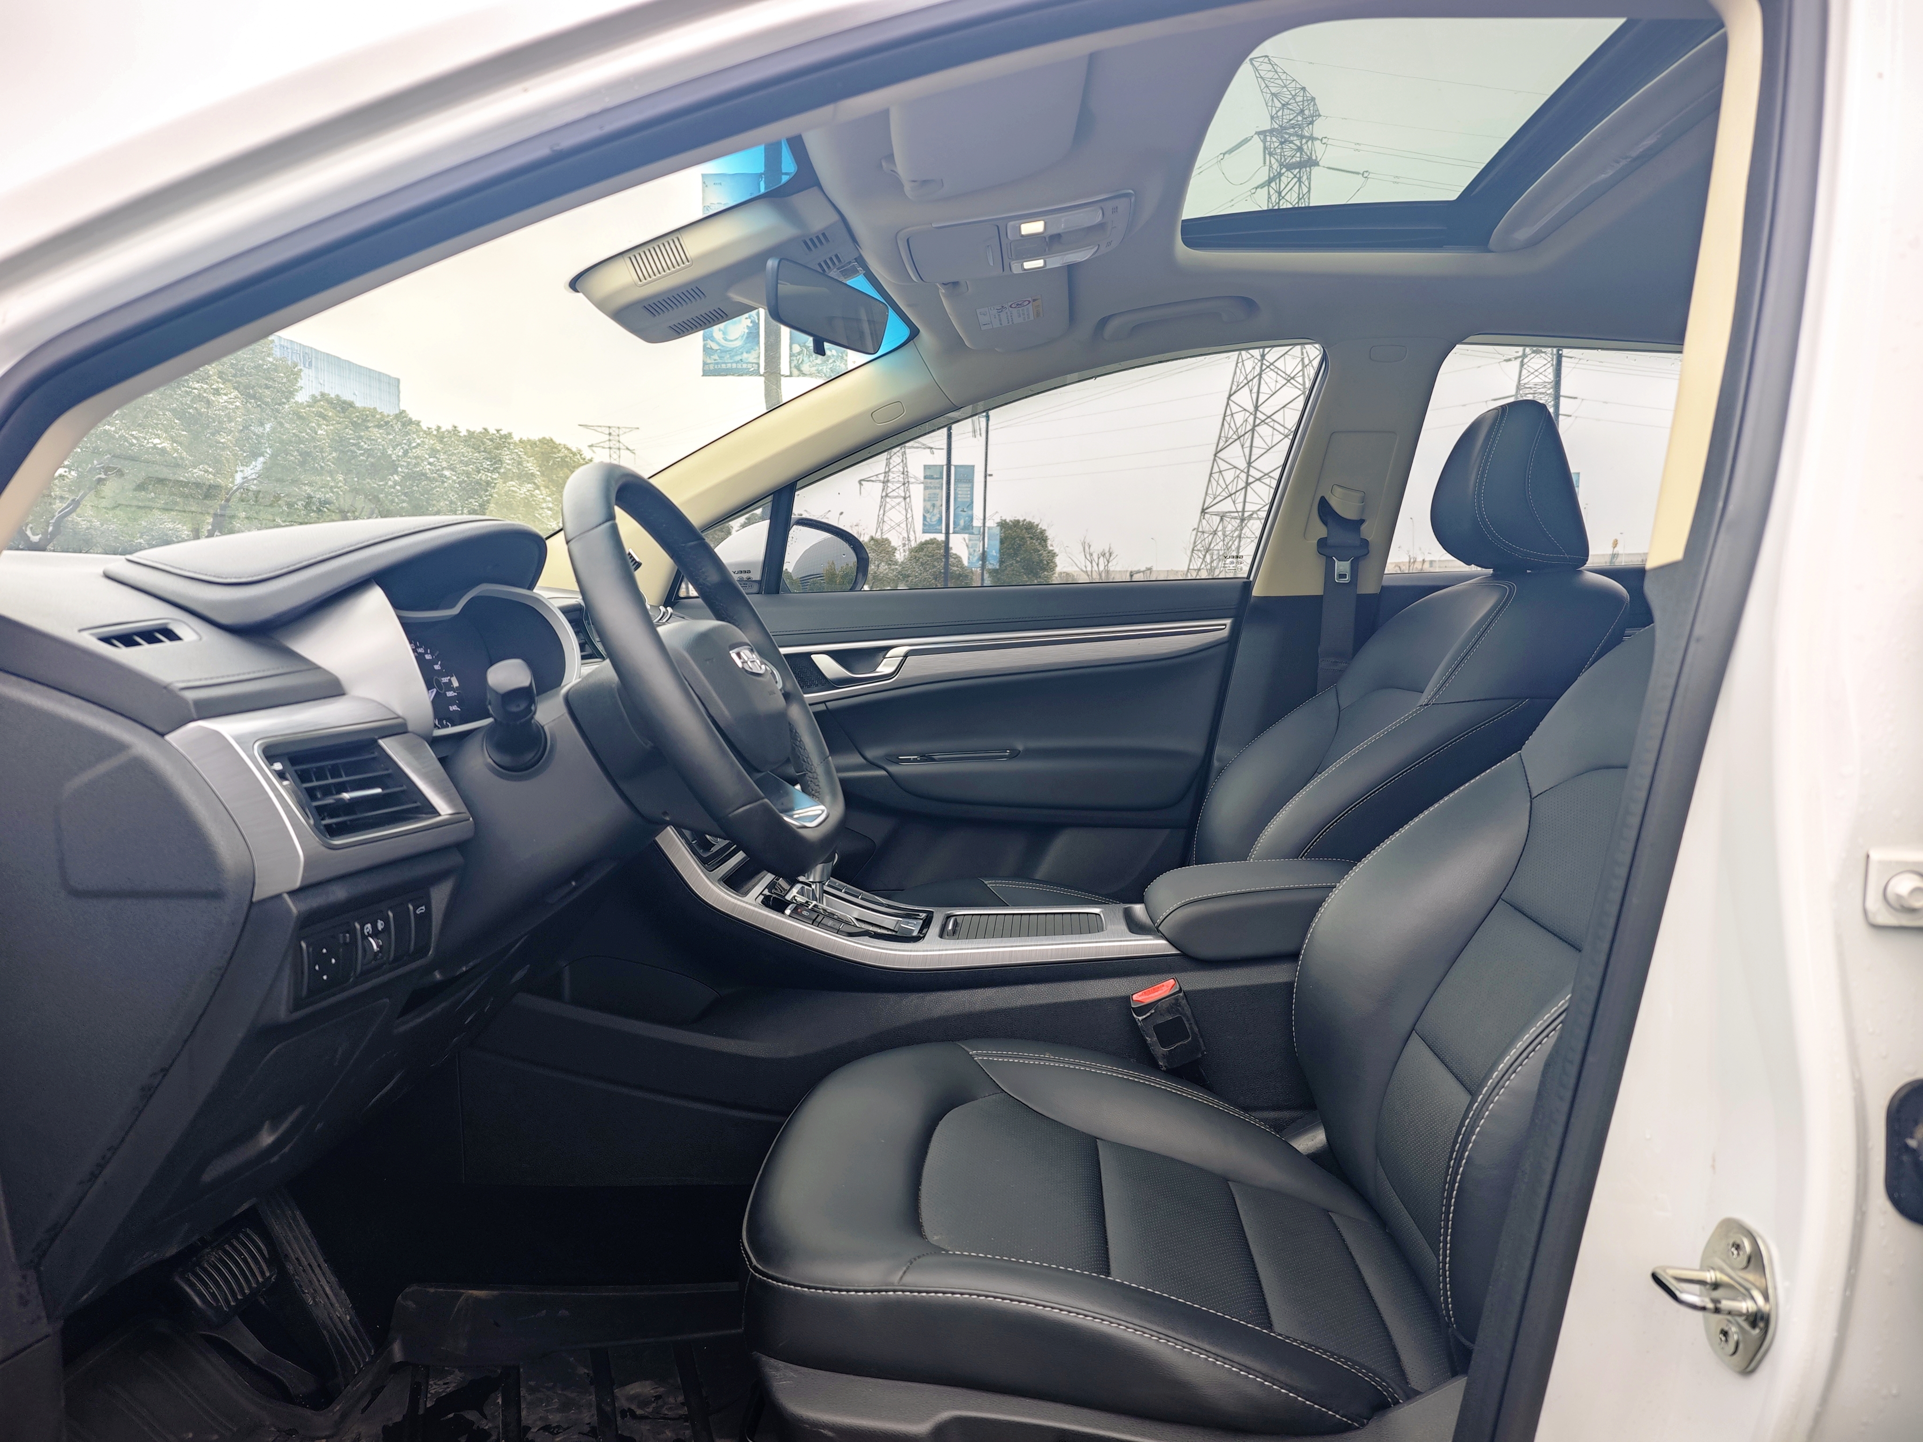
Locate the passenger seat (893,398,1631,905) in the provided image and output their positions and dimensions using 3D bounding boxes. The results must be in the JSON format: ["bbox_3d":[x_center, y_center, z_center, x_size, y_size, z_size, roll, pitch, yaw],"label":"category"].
[{"bbox_3d":[0.329,0.076,1.709,0.886,0.985,0.522,2,7,3],"label":"passenger seat"}]

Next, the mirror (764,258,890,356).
[{"bbox_3d":[-0.145,-0.430,1.338,0.035,0.065,0.227,10,10,24],"label":"mirror"}]

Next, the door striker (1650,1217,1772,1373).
[{"bbox_3d":[0.383,0.291,0.649,0.043,0.073,0.058,2,7,3],"label":"door striker"}]

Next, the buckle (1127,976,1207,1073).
[{"bbox_3d":[0.210,0.309,1.298,0.044,0.085,0.030,-18,6,6],"label":"buckle"}]

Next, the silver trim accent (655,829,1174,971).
[{"bbox_3d":[-0.033,0.173,1.386,0.522,0.143,0.207,2,7,3],"label":"silver trim accent"}]

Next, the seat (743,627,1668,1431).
[{"bbox_3d":[0.296,0.162,1.016,0.886,0.985,0.522,2,7,3],"label":"seat"}]

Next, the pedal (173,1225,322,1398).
[{"bbox_3d":[-0.640,0.527,1.149,0.113,0.143,0.094,2,7,3],"label":"pedal"}]

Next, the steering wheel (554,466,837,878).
[{"bbox_3d":[-0.212,-0.033,1.019,0.099,0.359,0.364,-29,4,7],"label":"steering wheel"}]

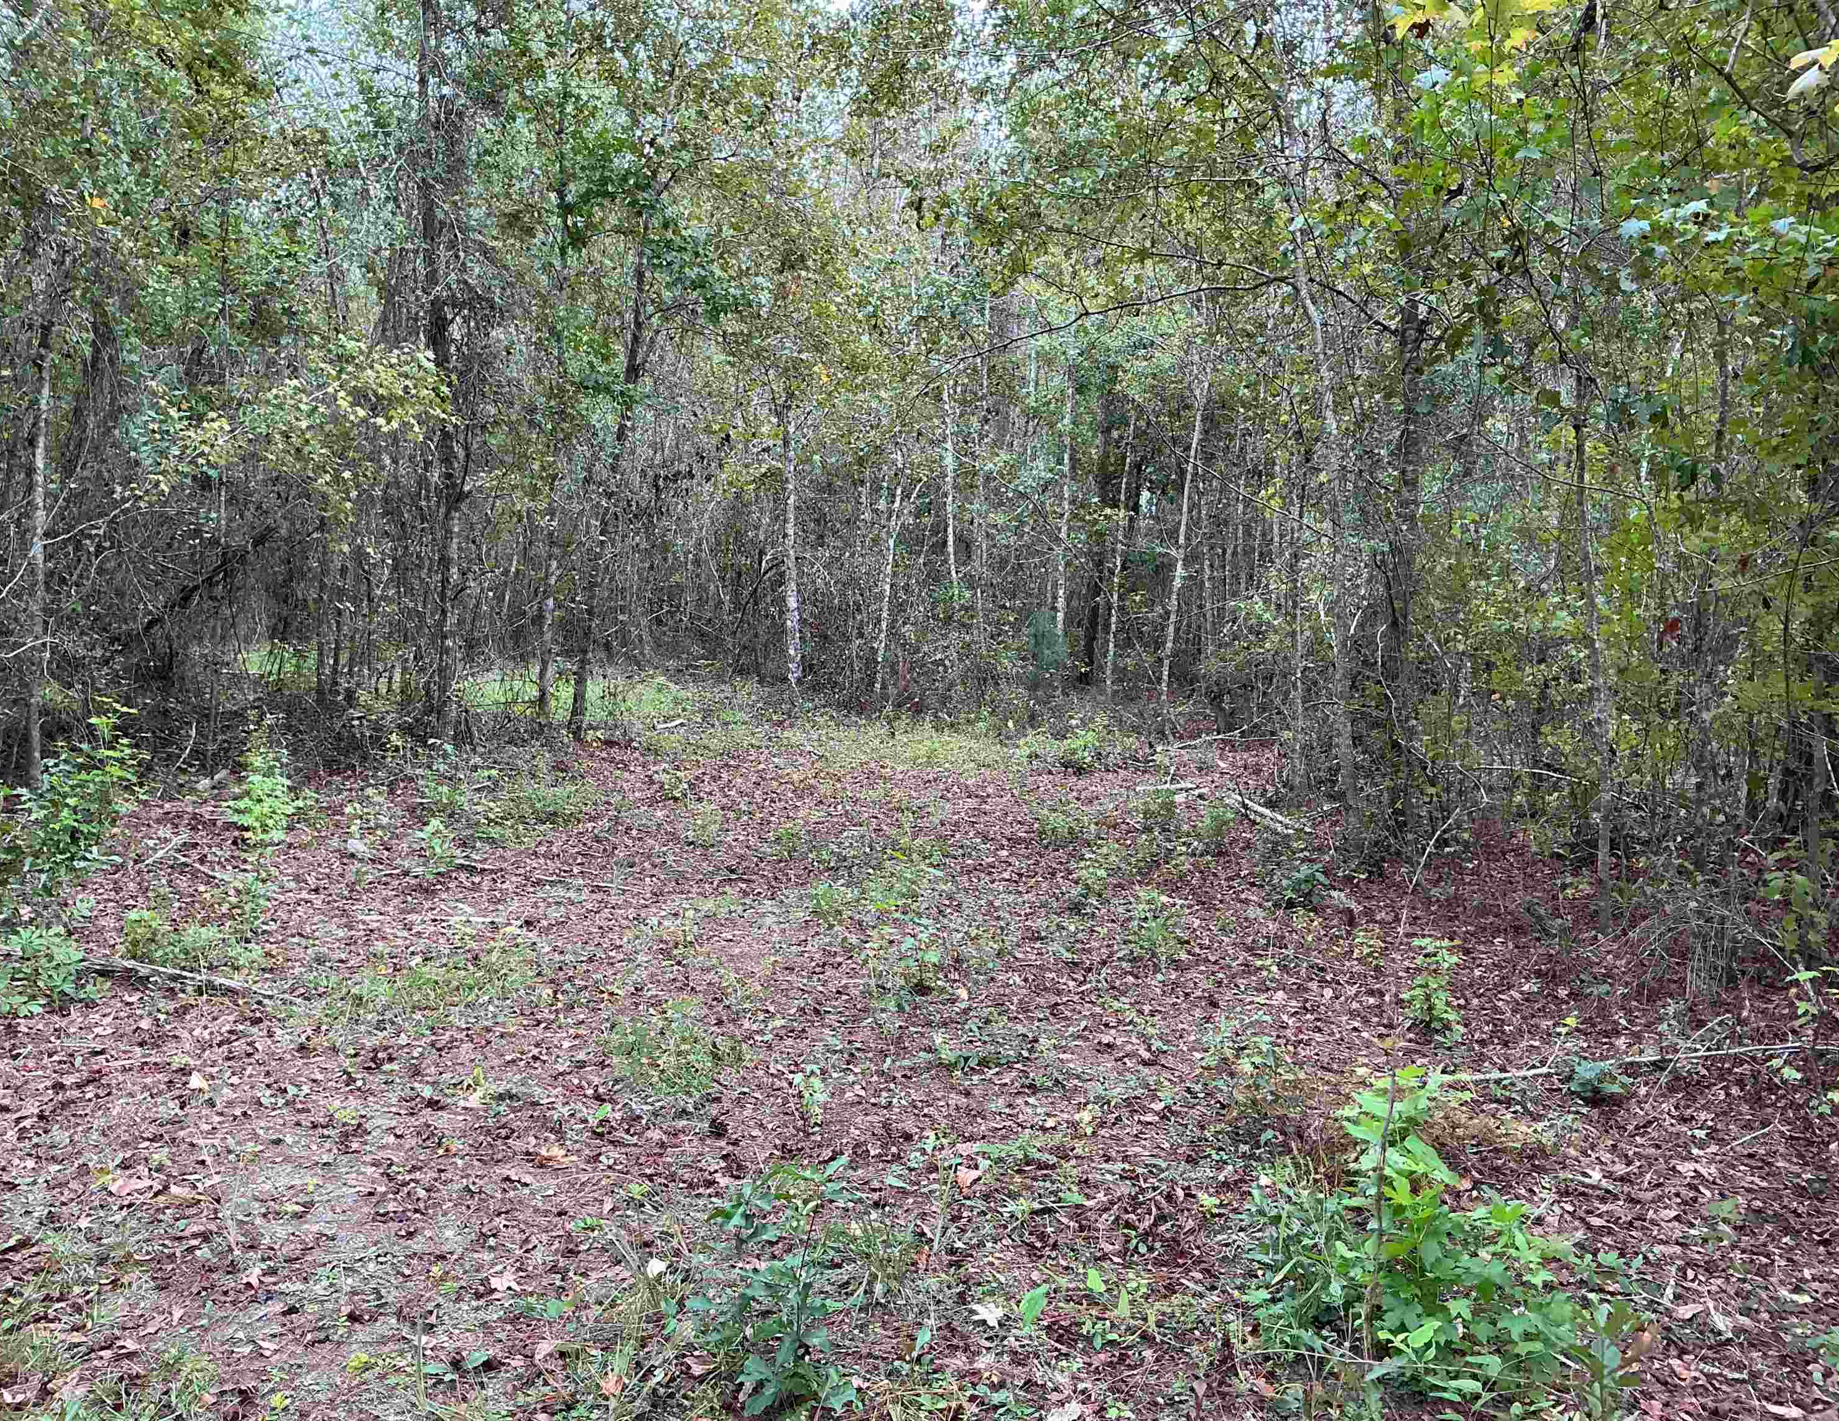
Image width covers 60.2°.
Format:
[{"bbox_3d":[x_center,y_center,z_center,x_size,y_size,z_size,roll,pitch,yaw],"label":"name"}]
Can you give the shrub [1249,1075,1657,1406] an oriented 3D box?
[{"bbox_3d":[1.063,1.009,3.189,0.814,0.591,0.692,0,4,0],"label":"shrub"}]

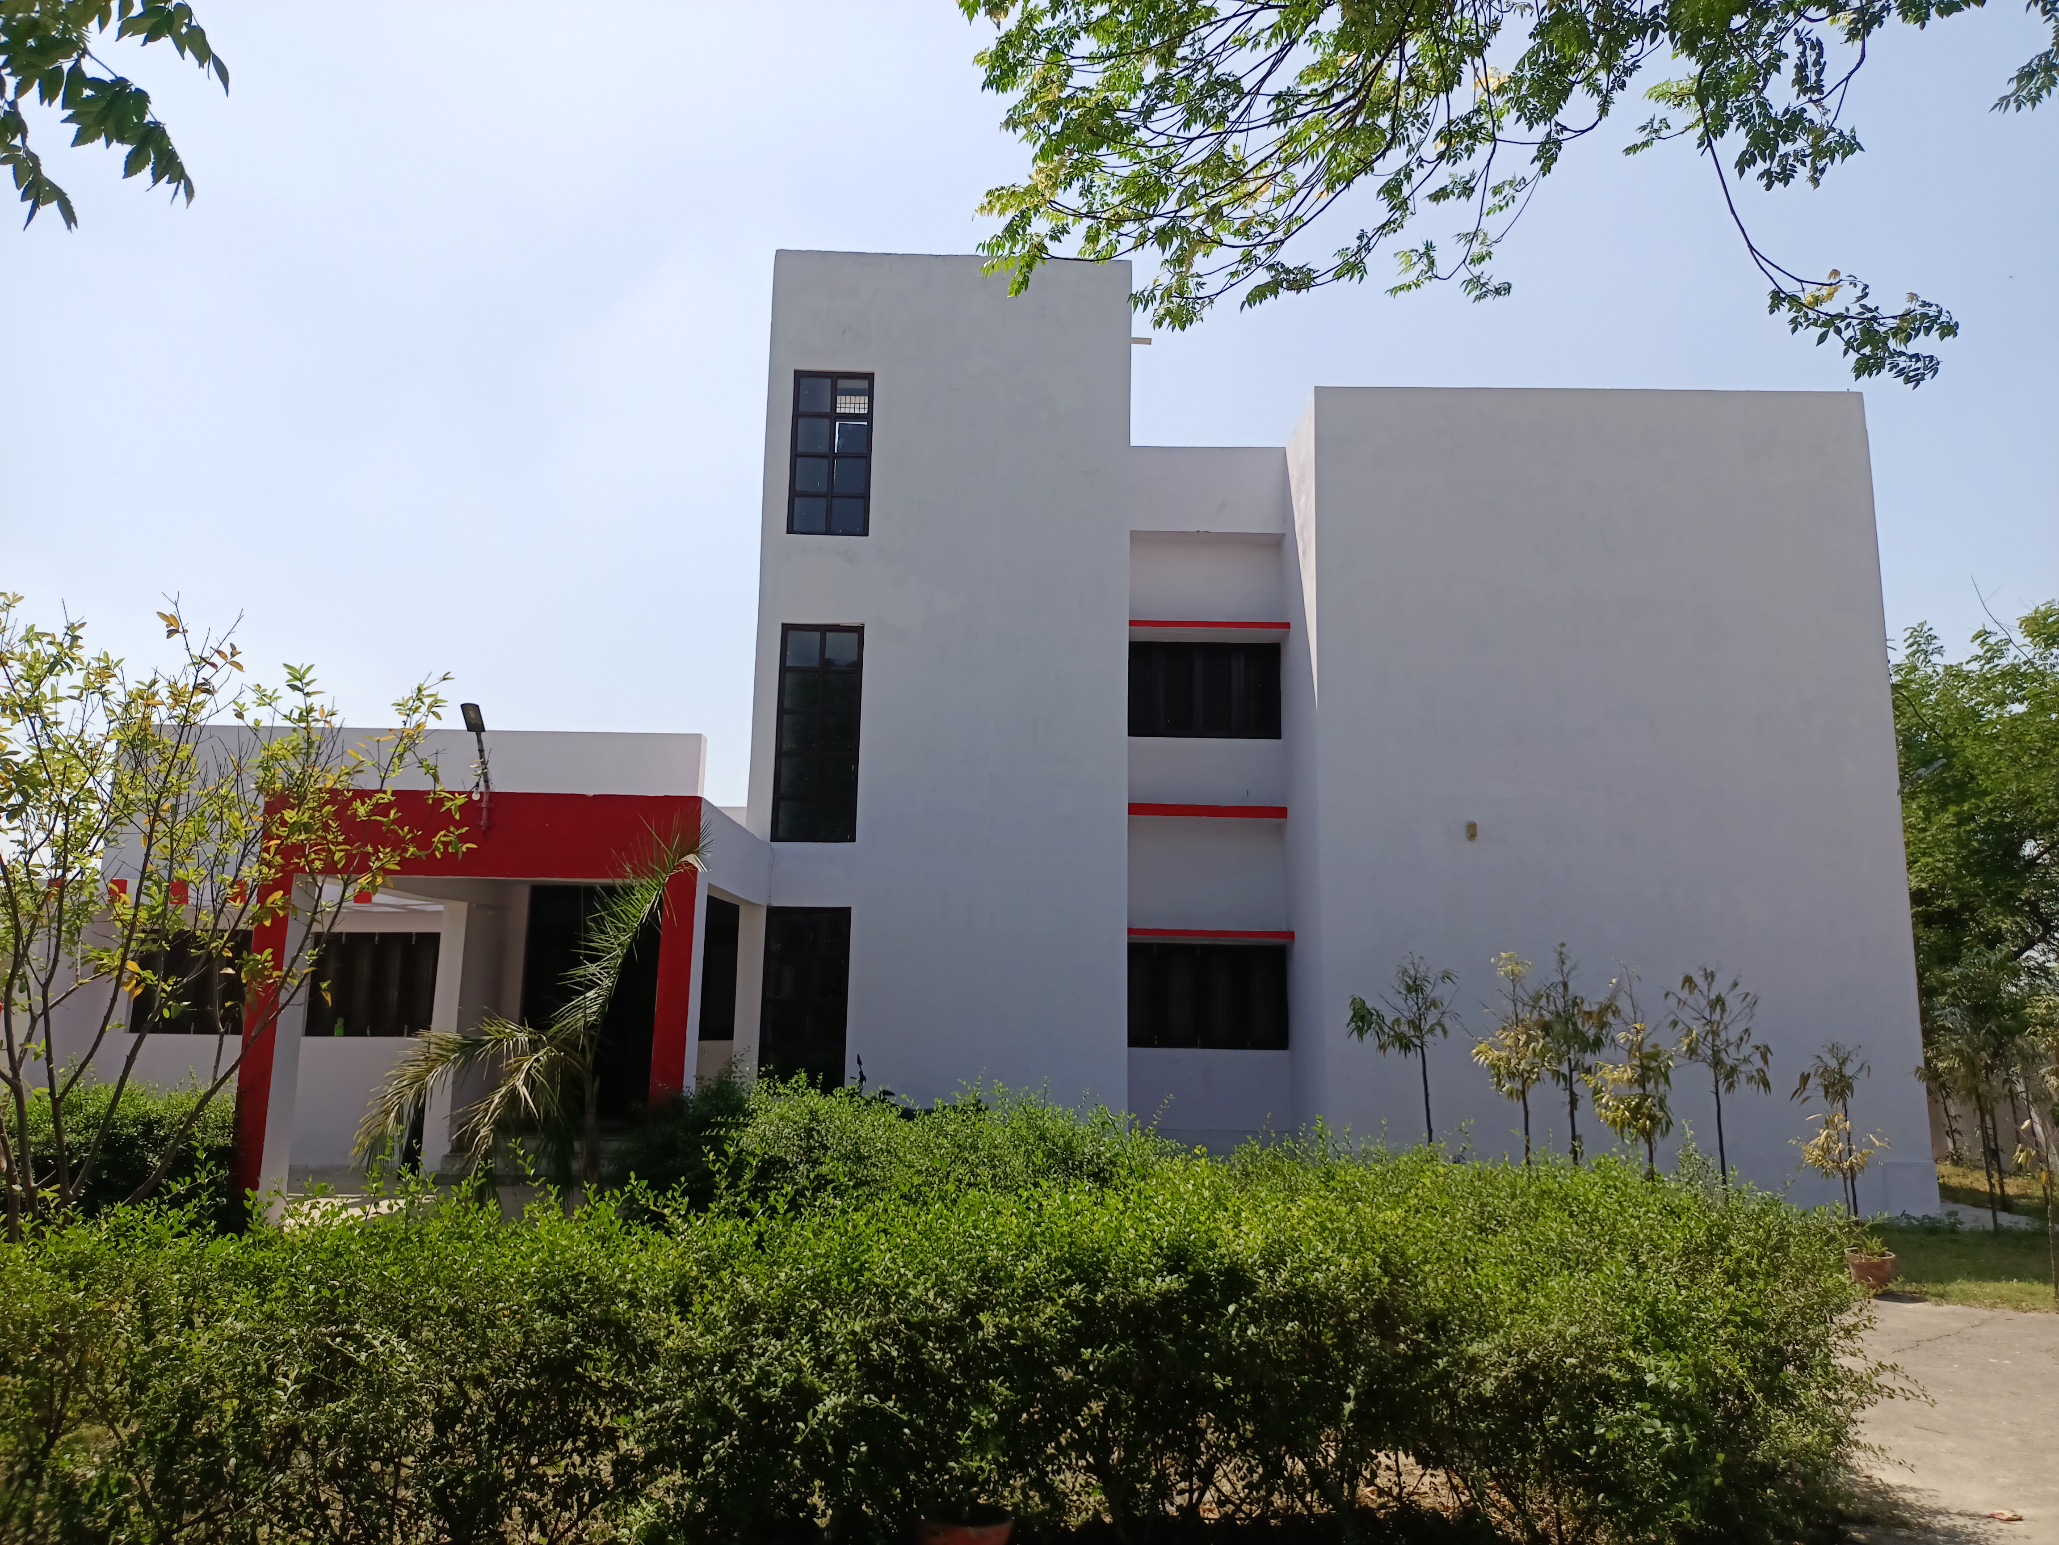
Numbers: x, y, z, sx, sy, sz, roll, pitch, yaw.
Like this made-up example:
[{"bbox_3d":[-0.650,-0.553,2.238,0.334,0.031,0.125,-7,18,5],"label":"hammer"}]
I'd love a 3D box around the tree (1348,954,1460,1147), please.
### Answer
[{"bbox_3d":[3.506,2.908,13.882,1.027,2.426,1.027,1,-10,1],"label":"tree"}]

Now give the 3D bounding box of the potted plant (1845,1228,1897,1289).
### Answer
[{"bbox_3d":[5.603,3.237,9.884,0.344,0.377,0.344,1,-10,0],"label":"potted plant"}]

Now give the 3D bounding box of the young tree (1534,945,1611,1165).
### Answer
[{"bbox_3d":[5.102,2.884,13.876,0.753,2.530,0.753,1,-10,1],"label":"young tree"}]

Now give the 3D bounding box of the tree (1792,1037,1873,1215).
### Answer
[{"bbox_3d":[6.972,3.147,12.894,0.728,1.626,0.728,1,-10,0],"label":"tree"}]

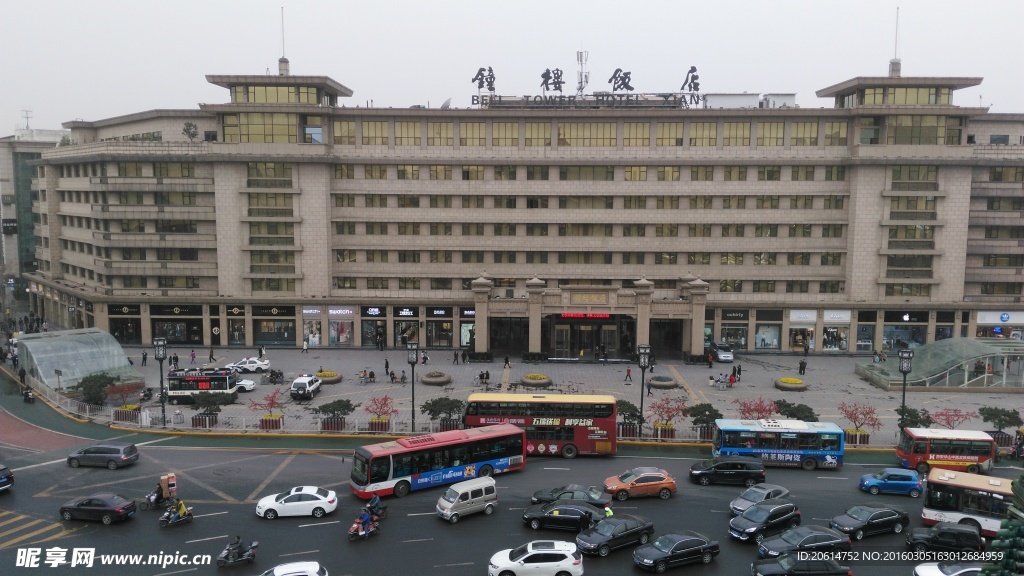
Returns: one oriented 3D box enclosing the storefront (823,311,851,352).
[{"bbox_3d":[40.722,5.423,92.374,3.474,5.330,1.000,1,6,1],"label":"storefront"}]

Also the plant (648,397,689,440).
[{"bbox_3d":[12.467,10.261,58.274,3.131,3.179,2.567,0,6,1],"label":"plant"}]

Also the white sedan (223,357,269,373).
[{"bbox_3d":[-27.895,8.123,77.719,4.500,1.500,1.750,-1,8,-8],"label":"white sedan"}]

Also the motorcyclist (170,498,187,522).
[{"bbox_3d":[-18.770,12.523,41.261,0.800,1.280,0.600,-3,7,-30],"label":"motorcyclist"}]

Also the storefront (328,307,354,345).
[{"bbox_3d":[-21.741,4.877,93.920,3.338,5.161,1.000,1,6,1],"label":"storefront"}]

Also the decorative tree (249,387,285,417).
[{"bbox_3d":[-19.984,9.258,59.652,2.650,2.300,2.200,0,8,1],"label":"decorative tree"}]

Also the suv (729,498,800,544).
[{"bbox_3d":[14.000,12.828,40.674,4.520,1.690,1.840,-4,7,-33],"label":"suv"}]

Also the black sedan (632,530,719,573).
[{"bbox_3d":[8.472,13.426,37.858,4.750,1.470,1.760,-2,6,-22],"label":"black sedan"}]

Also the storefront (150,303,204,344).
[{"bbox_3d":[-40.830,4.549,89.233,6.200,4.950,1.400,0,7,0],"label":"storefront"}]

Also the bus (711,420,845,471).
[{"bbox_3d":[18.977,11.193,52.438,8.349,2.973,2.436,1,6,6],"label":"bus"}]

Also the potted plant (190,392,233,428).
[{"bbox_3d":[-25.043,10.073,60.763,3.736,2.700,3.279,0,6,0],"label":"potted plant"}]

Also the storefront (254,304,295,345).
[{"bbox_3d":[-30.353,4.631,94.115,5.674,5.171,1.000,1,6,1],"label":"storefront"}]

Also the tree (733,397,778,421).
[{"bbox_3d":[19.136,10.037,57.625,3.600,2.800,3.100,1,7,3],"label":"tree"}]

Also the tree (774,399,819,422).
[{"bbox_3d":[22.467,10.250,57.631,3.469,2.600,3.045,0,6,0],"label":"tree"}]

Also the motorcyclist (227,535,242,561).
[{"bbox_3d":[-13.930,13.026,36.800,0.800,1.280,0.600,-2,7,-25],"label":"motorcyclist"}]

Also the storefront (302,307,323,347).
[{"bbox_3d":[-25.802,4.957,95.129,2.599,5.231,0.800,0,6,1],"label":"storefront"}]

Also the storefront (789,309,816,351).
[{"bbox_3d":[35.418,5.185,89.252,3.400,5.200,1.400,0,7,0],"label":"storefront"}]

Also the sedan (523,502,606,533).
[{"bbox_3d":[3.116,13.116,42.809,4.820,1.450,1.830,1,7,5],"label":"sedan"}]

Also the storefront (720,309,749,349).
[{"bbox_3d":[26.952,4.983,88.426,3.400,5.000,1.200,0,8,1],"label":"storefront"}]

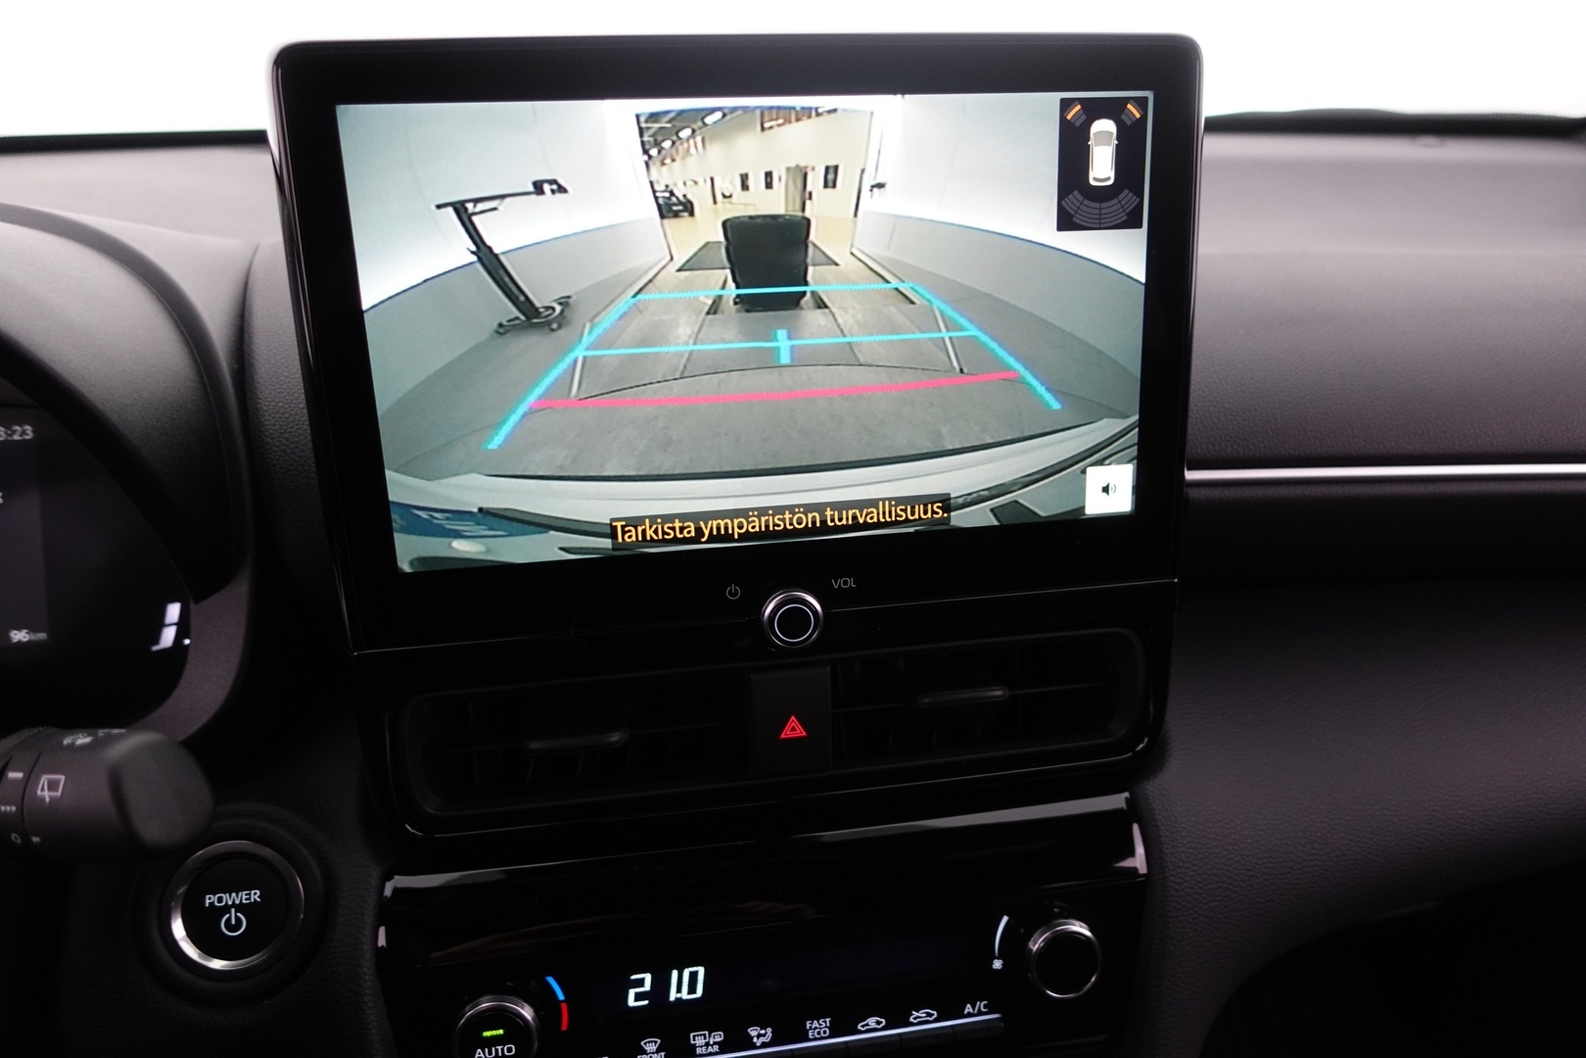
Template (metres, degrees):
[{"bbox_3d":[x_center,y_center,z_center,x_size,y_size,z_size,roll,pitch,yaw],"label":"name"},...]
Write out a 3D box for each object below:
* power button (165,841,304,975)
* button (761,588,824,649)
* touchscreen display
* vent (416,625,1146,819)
[{"bbox_3d":[-0.174,0.118,0.330,0.042,0.042,0.012,-4,-5,-8],"label":"power button"},{"bbox_3d":[0.000,0.028,0.333,0.021,0.021,0.011,-4,15,-8],"label":"button"},{"bbox_3d":[-0.005,-0.060,0.320,0.234,0.132,0.013,-4,15,-8],"label":"touchscreen display"},{"bbox_3d":[-0.002,0.059,0.358,0.247,0.046,0.028,-4,15,-8],"label":"vent"}]

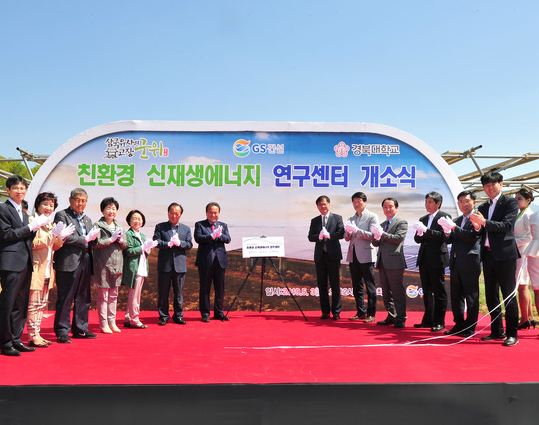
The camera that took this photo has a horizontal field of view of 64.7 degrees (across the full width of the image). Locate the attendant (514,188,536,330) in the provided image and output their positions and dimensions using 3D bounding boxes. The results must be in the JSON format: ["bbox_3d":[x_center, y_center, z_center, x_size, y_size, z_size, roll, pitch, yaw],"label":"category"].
[{"bbox_3d":[3.132,0.578,5.280,0.340,1.720,0.450,1,-4,-9],"label":"attendant"}]

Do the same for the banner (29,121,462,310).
[{"bbox_3d":[-0.338,0.043,6.688,6.720,2.970,0.200,0,-3,-1],"label":"banner"}]

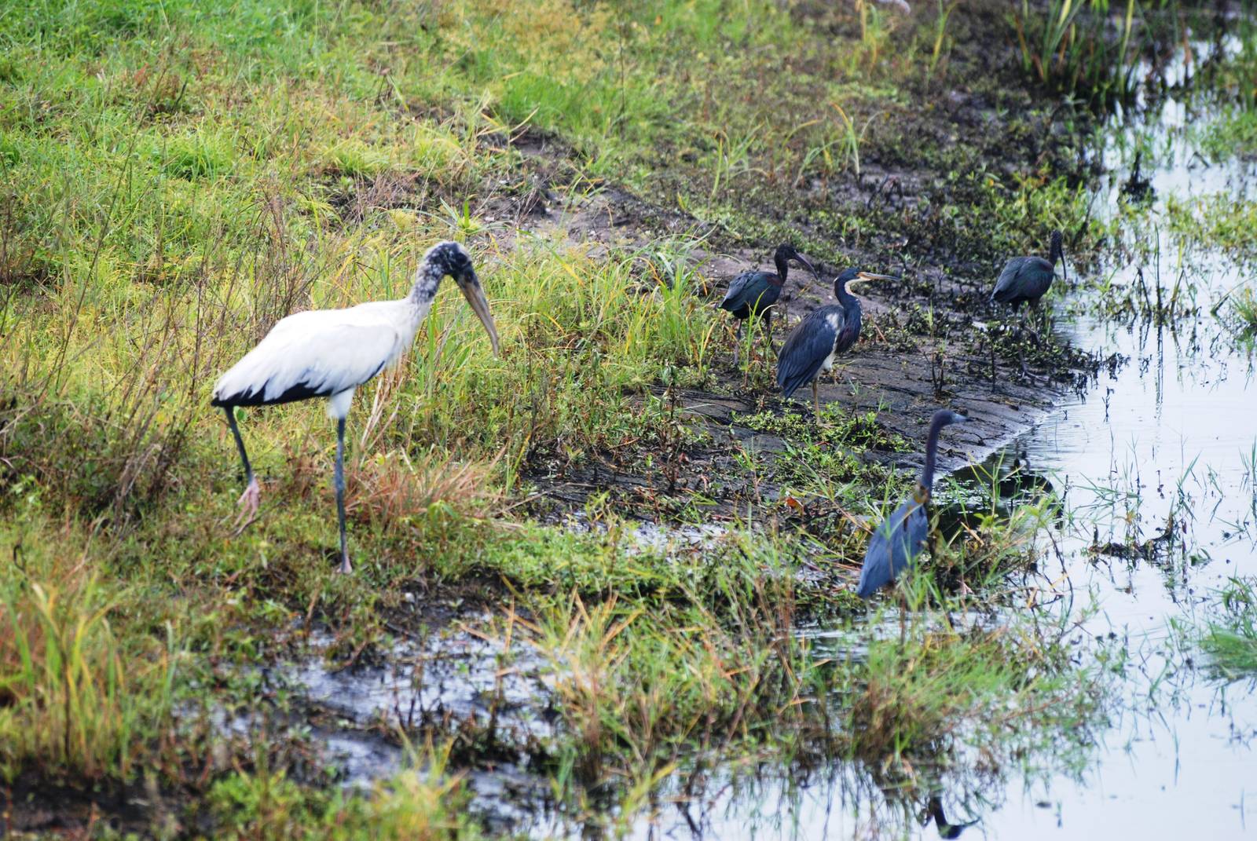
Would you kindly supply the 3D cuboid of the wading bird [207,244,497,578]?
[{"bbox_3d":[-0.705,-0.033,26.300,0.720,0.850,0.250,0,5,6],"label":"wading bird"}]

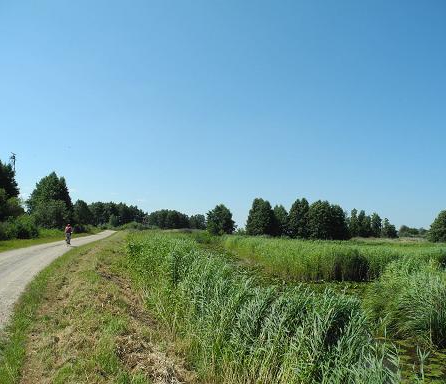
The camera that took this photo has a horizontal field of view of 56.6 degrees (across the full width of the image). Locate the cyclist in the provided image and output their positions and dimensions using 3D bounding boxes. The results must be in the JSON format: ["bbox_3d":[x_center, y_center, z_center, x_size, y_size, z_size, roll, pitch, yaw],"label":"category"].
[{"bbox_3d":[-12.439,3.416,33.600,0.600,1.720,1.650,2,-5,-13],"label":"cyclist"}]

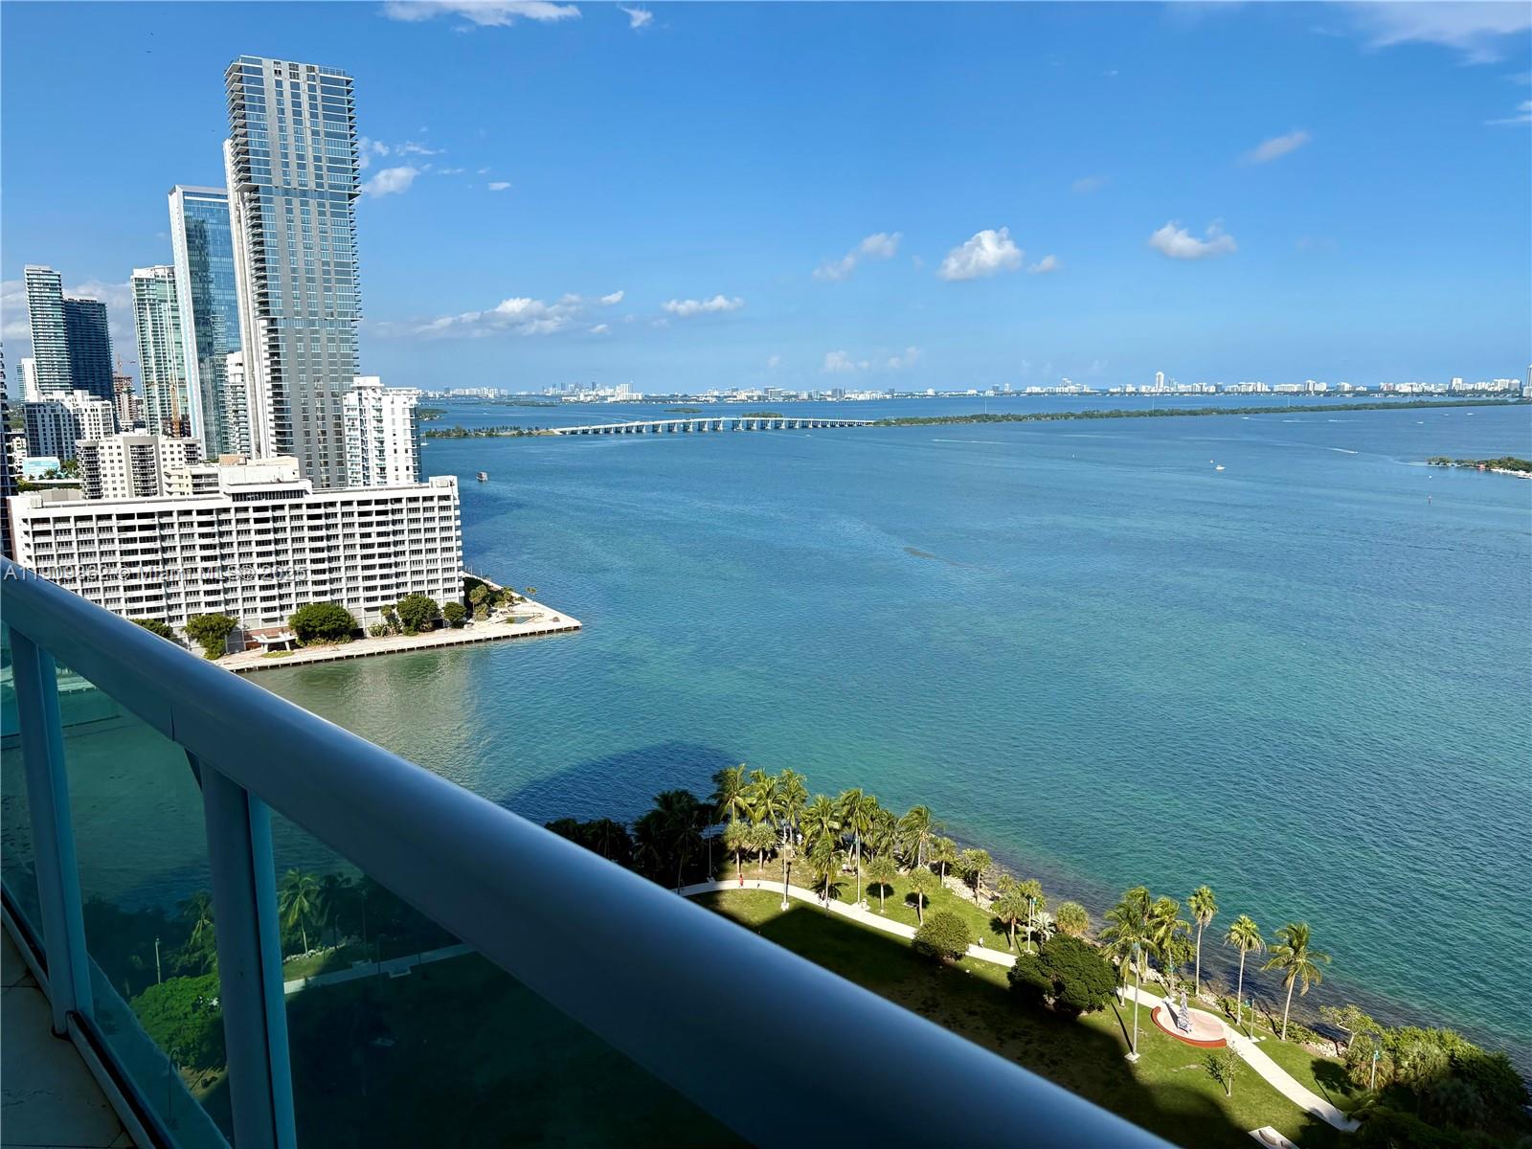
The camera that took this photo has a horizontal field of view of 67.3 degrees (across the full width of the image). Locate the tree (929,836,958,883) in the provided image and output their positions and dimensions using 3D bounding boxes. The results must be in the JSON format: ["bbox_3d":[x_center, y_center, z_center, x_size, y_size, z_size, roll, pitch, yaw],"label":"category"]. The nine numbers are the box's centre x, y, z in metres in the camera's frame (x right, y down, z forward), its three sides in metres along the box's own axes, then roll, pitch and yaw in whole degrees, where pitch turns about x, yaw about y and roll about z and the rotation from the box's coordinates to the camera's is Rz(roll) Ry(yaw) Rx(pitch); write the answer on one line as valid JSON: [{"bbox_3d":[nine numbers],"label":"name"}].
[{"bbox_3d":[24.793,40.472,160.976,4.120,7.030,4.120,-1,9,0],"label":"tree"}]

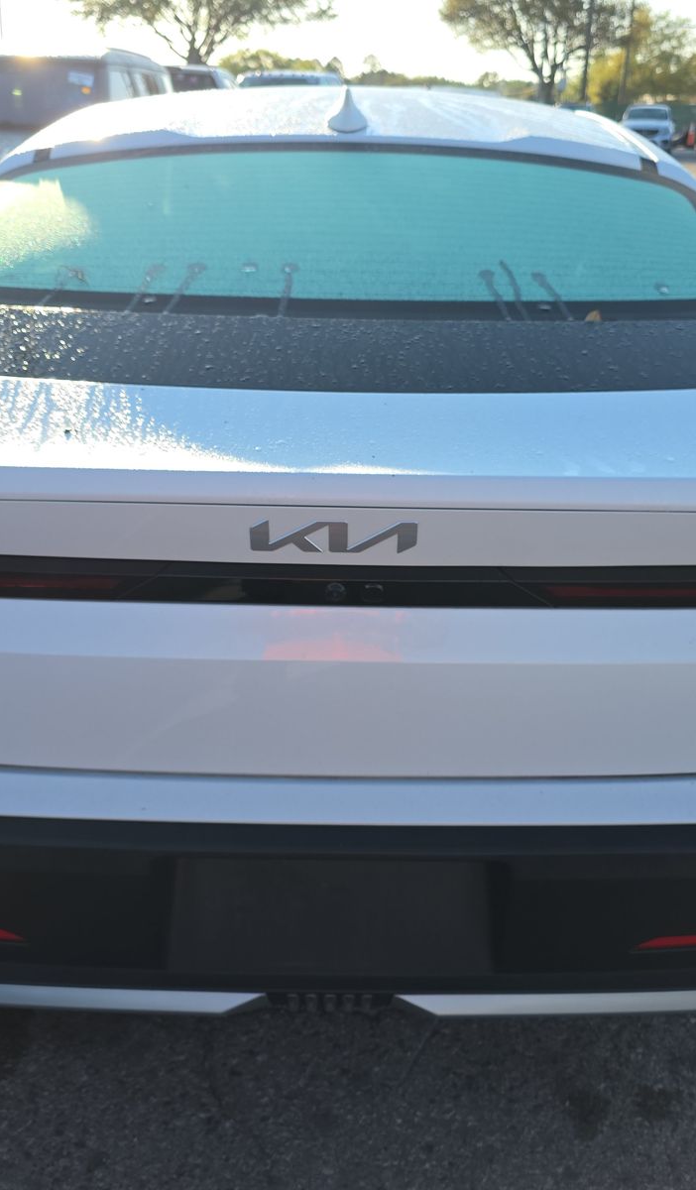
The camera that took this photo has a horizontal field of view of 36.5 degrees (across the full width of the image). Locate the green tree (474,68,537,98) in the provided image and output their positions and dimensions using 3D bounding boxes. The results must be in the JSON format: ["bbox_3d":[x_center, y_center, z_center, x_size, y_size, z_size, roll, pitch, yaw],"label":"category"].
[{"bbox_3d":[16.110,-50.444,106.544,6.400,4.900,5.500,4,25,6],"label":"green tree"}]

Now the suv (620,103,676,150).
[{"bbox_3d":[11.832,-18.334,41.337,1.880,1.700,4.650,7,26,13],"label":"suv"}]

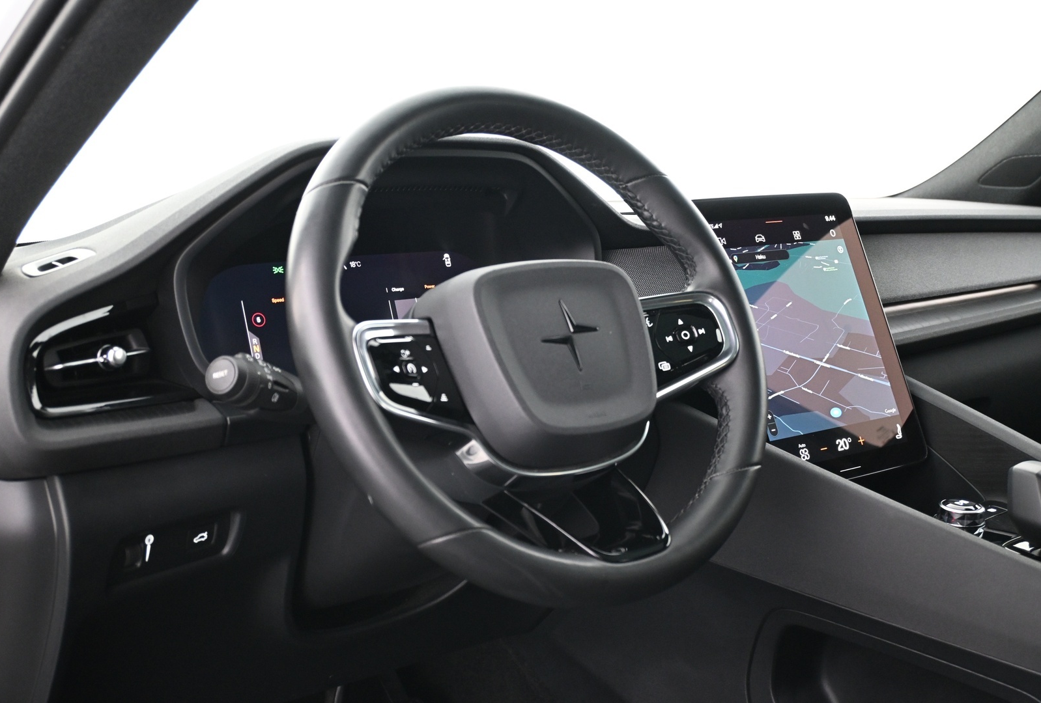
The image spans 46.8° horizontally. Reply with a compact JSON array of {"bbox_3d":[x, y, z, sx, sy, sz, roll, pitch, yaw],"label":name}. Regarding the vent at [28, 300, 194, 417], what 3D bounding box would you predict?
[{"bbox_3d":[-0.286,0.003,0.833,0.050,0.073,0.135,9,14,40],"label":"vent"}]

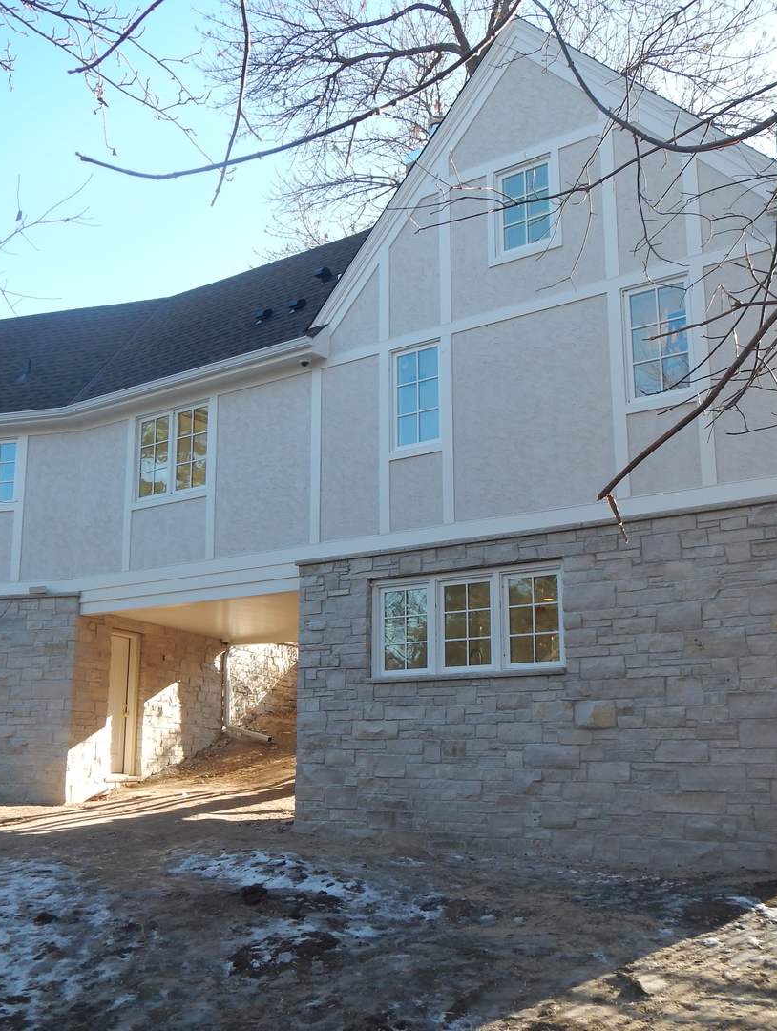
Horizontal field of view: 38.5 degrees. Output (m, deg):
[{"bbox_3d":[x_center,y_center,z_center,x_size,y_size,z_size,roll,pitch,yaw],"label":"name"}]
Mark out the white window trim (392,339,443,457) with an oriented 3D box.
[{"bbox_3d":[0.308,-1.303,12.479,0.728,1.190,0.100,-9,-15,36],"label":"white window trim"}]

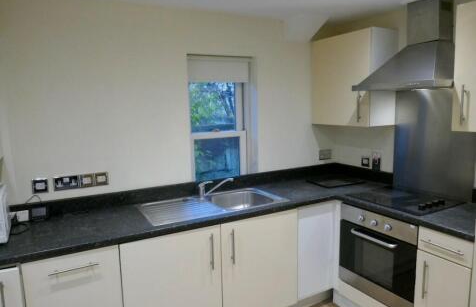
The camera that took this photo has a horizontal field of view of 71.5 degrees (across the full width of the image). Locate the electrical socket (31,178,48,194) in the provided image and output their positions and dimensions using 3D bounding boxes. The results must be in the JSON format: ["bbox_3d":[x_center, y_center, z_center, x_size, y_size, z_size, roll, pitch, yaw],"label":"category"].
[{"bbox_3d":[-1.247,0.207,2.084,0.087,0.087,0.012,-6,8,-27],"label":"electrical socket"}]

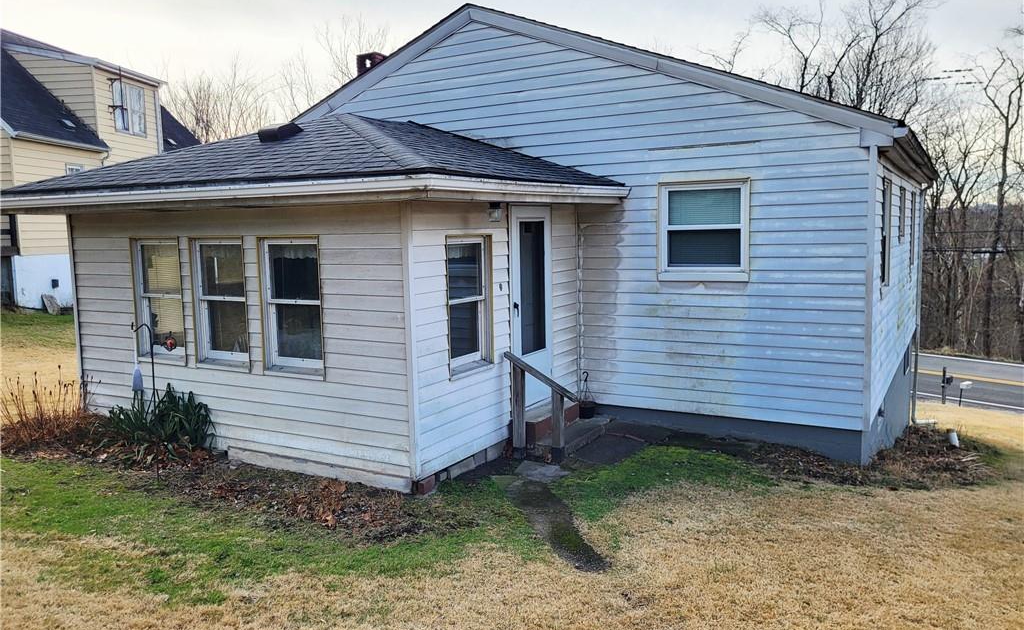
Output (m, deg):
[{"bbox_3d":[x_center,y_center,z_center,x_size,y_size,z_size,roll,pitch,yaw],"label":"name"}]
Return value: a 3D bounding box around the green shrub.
[{"bbox_3d":[-3.358,0.970,7.261,1.150,0.650,0.680,2,7,30],"label":"green shrub"}]

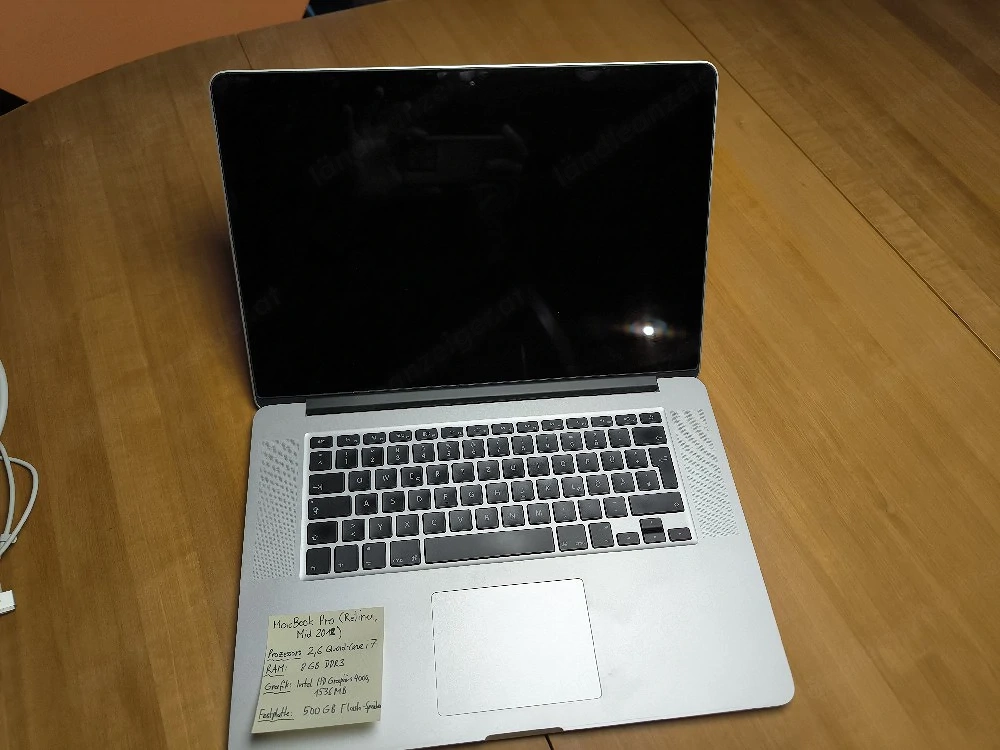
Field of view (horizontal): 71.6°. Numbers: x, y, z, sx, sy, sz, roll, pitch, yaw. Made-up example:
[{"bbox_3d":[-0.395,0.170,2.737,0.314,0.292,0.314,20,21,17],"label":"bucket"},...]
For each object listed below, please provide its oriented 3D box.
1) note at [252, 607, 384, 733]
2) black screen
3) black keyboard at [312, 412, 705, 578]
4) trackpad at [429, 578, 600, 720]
[{"bbox_3d":[-0.113,0.187,0.442,0.076,0.013,0.070,-2,60,-5],"label":"note"},{"bbox_3d":[-0.016,-0.102,0.524,0.358,0.239,0.007,-4,17,-6],"label":"black screen"},{"bbox_3d":[-0.002,0.084,0.515,0.277,0.008,0.108,-4,60,-6],"label":"black keyboard"},{"bbox_3d":[0.010,0.179,0.461,0.106,0.004,0.077,-4,60,-6],"label":"trackpad"}]

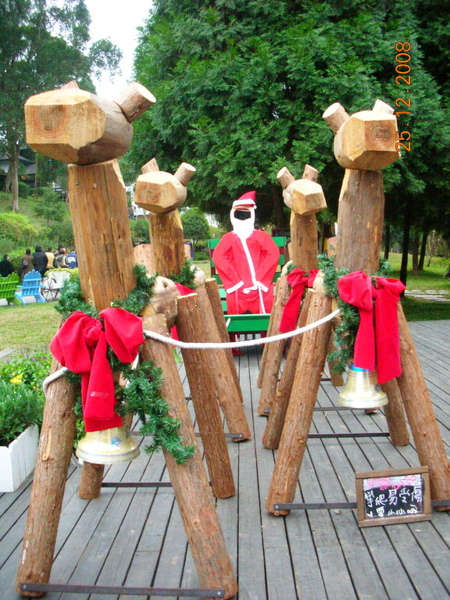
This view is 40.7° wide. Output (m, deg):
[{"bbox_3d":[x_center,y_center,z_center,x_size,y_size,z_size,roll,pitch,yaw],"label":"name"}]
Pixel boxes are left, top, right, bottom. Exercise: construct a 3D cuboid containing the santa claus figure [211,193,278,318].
[{"bbox_3d":[0.303,-0.626,8.544,0.957,1.816,0.340,0,5,0],"label":"santa claus figure"}]

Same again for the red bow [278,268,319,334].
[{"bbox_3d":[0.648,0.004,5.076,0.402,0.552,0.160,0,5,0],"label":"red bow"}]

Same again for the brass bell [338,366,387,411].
[{"bbox_3d":[0.730,0.445,3.198,0.260,0.225,0.260,0,5,1],"label":"brass bell"}]

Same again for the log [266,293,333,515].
[{"bbox_3d":[0.410,0.548,3.242,0.142,1.177,0.142,11,2,-1],"label":"log"}]

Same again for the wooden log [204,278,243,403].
[{"bbox_3d":[-0.008,0.381,5.537,0.122,1.145,0.122,-11,7,1],"label":"wooden log"}]

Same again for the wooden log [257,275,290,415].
[{"bbox_3d":[0.425,0.401,5.249,0.135,1.200,0.135,8,5,1],"label":"wooden log"}]

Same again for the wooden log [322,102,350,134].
[{"bbox_3d":[0.590,-0.947,3.183,0.135,0.118,0.118,41,4,-25],"label":"wooden log"}]

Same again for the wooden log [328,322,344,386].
[{"bbox_3d":[1.124,0.313,6.388,0.130,1.180,0.130,-9,4,2],"label":"wooden log"}]

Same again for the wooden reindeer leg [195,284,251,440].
[{"bbox_3d":[-0.035,0.442,4.255,0.143,1.124,0.143,-16,4,3],"label":"wooden reindeer leg"}]

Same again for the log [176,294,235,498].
[{"bbox_3d":[-0.107,0.547,3.488,0.135,1.180,0.135,-10,4,2],"label":"log"}]

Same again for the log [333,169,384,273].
[{"bbox_3d":[0.729,-0.352,3.261,0.250,0.701,0.240,2,5,0],"label":"log"}]

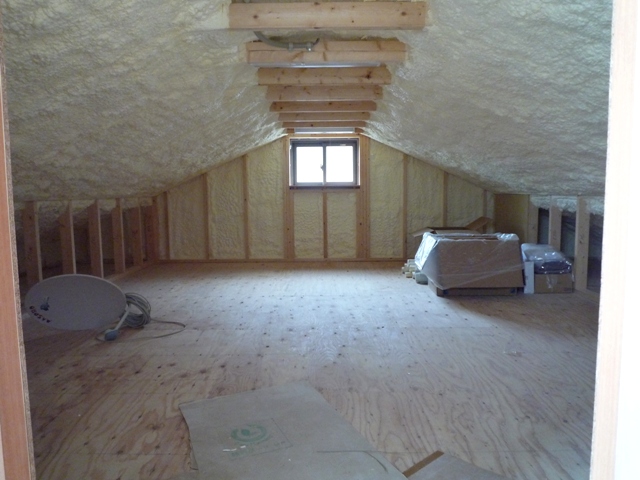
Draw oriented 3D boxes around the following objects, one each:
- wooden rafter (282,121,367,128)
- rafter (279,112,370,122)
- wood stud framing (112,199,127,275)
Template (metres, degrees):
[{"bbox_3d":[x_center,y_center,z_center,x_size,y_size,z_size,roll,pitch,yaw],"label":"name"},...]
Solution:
[{"bbox_3d":[0.041,-1.128,4.461,0.810,0.090,0.042,0,6,0],"label":"wooden rafter"},{"bbox_3d":[0.038,-1.080,4.009,0.800,0.095,0.042,0,6,0],"label":"rafter"},{"bbox_3d":[-1.984,-0.042,4.582,0.090,0.745,0.042,0,6,0],"label":"wood stud framing"}]

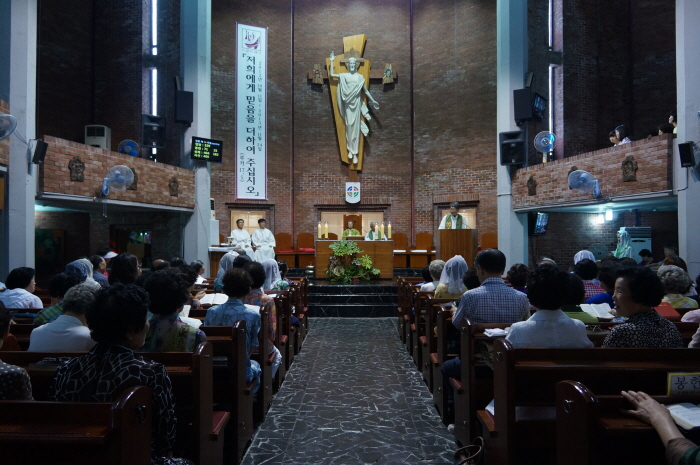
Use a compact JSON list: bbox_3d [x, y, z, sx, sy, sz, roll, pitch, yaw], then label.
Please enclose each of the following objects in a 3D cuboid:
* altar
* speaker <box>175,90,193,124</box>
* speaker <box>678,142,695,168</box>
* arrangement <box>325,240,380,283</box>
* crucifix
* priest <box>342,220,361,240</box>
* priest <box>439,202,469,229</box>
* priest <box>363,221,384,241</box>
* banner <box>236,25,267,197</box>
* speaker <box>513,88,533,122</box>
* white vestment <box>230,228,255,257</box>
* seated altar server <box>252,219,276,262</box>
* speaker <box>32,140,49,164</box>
[{"bbox_3d":[0.113,0.696,13.670,1.990,0.970,0.880,0,-1,0],"label":"altar"},{"bbox_3d":[-3.803,-2.872,12.000,0.360,0.660,0.280,0,3,-25],"label":"speaker"},{"bbox_3d":[4.820,-1.101,7.500,0.170,0.340,0.180,-19,12,-41],"label":"speaker"},{"bbox_3d":[0.061,0.683,12.690,1.300,0.960,0.850,0,-1,0],"label":"arrangement"},{"bbox_3d":[0.045,-3.772,15.700,2.660,4.250,0.600,0,-1,0],"label":"crucifix"},{"bbox_3d":[0.028,0.330,14.596,0.580,1.290,0.750,0,-1,0],"label":"priest"},{"bbox_3d":[2.408,0.146,12.199,0.620,1.700,0.450,0,-1,5],"label":"priest"},{"bbox_3d":[0.677,0.333,14.496,0.600,1.280,0.750,0,-1,0],"label":"priest"},{"bbox_3d":[-2.831,-3.477,15.170,0.900,5.020,0.030,1,-1,-25],"label":"banner"},{"bbox_3d":[3.839,-2.851,11.707,0.380,0.640,0.380,0,7,20],"label":"speaker"},{"bbox_3d":[-3.069,0.391,14.945,0.640,1.000,0.700,0,-1,-11],"label":"white vestment"},{"bbox_3d":[-2.448,0.334,14.996,0.640,1.430,0.780,0,-1,-6],"label":"seated altar server"},{"bbox_3d":[-4.338,-1.125,7.373,0.145,0.310,0.145,17,9,37],"label":"speaker"}]

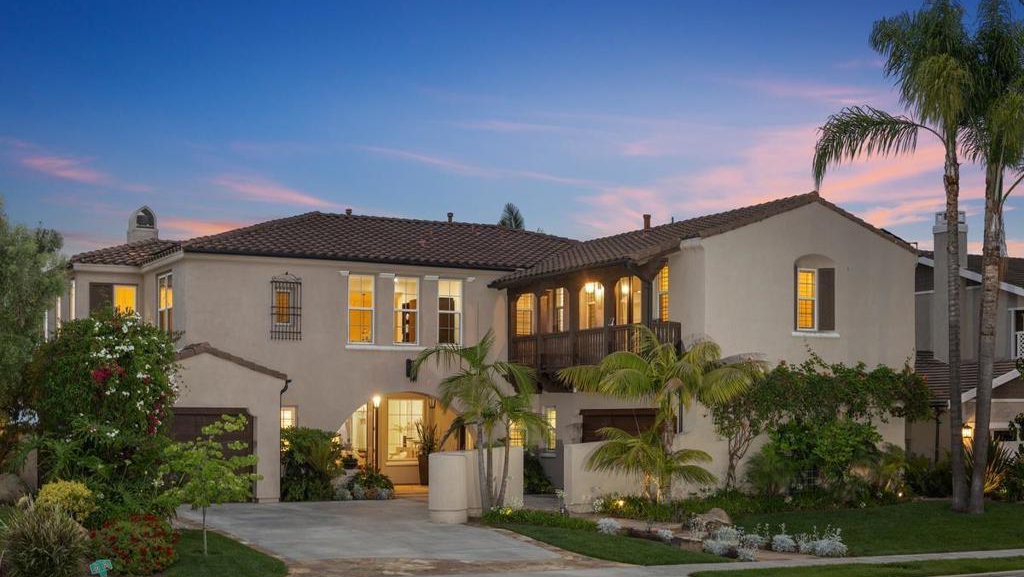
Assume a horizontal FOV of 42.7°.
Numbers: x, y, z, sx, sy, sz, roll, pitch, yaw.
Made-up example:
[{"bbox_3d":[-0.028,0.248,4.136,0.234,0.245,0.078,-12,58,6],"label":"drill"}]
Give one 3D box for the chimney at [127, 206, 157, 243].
[{"bbox_3d":[-10.815,-1.815,38.300,0.800,1.300,0.650,2,-4,-28],"label":"chimney"}]

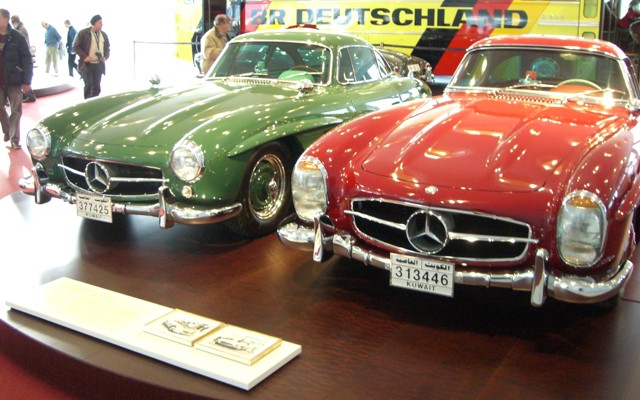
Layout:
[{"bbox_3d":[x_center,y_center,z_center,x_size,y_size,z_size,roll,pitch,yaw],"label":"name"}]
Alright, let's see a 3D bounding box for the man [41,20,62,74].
[{"bbox_3d":[-7.781,-4.391,20.400,0.650,1.600,0.520,-3,15,-14],"label":"man"}]

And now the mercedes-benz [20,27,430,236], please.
[{"bbox_3d":[-0.263,-0.774,6.095,1.790,1.300,4.520,8,16,29],"label":"mercedes-benz"}]

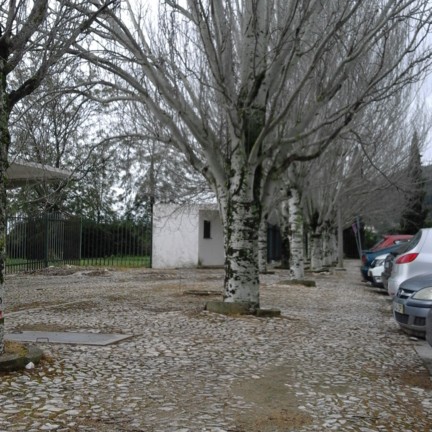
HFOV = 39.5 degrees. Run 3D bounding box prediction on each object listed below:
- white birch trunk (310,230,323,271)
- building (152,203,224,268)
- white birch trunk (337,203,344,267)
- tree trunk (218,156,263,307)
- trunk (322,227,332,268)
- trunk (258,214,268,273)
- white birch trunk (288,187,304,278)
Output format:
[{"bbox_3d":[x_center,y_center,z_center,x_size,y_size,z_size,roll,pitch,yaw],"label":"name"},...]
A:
[{"bbox_3d":[5.529,1.892,33.000,0.630,2.190,0.630,-1,-3,12],"label":"white birch trunk"},{"bbox_3d":[-0.994,1.199,37.000,5.000,3.850,4.000,0,-3,7],"label":"building"},{"bbox_3d":[7.572,1.153,36.500,0.400,3.940,0.400,-1,-3,12],"label":"white birch trunk"},{"bbox_3d":[0.482,0.309,11.600,0.740,2.990,0.740,-1,-3,12],"label":"tree trunk"},{"bbox_3d":[7.805,2.164,42.000,0.660,2.860,0.660,-1,-3,12],"label":"trunk"},{"bbox_3d":[2.396,1.443,31.000,0.570,3.040,0.570,-1,-3,12],"label":"trunk"},{"bbox_3d":[2.820,0.611,21.000,0.530,3.140,0.530,-1,-3,12],"label":"white birch trunk"}]

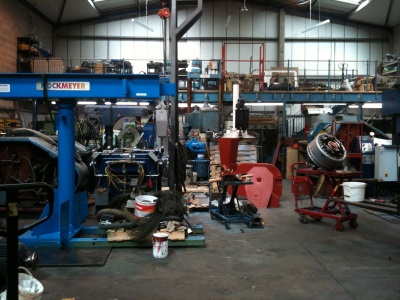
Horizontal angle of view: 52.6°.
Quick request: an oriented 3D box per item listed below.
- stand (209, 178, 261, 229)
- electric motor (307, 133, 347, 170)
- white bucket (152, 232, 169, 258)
[{"bbox_3d":[0.510,0.825,6.500,0.470,0.750,0.840,0,1,-15],"label":"stand"},{"bbox_3d":[1.990,0.035,6.360,0.545,0.545,0.280,0,-37,-27],"label":"electric motor"},{"bbox_3d":[-0.455,1.109,4.690,0.178,0.250,0.178,0,1,0],"label":"white bucket"}]

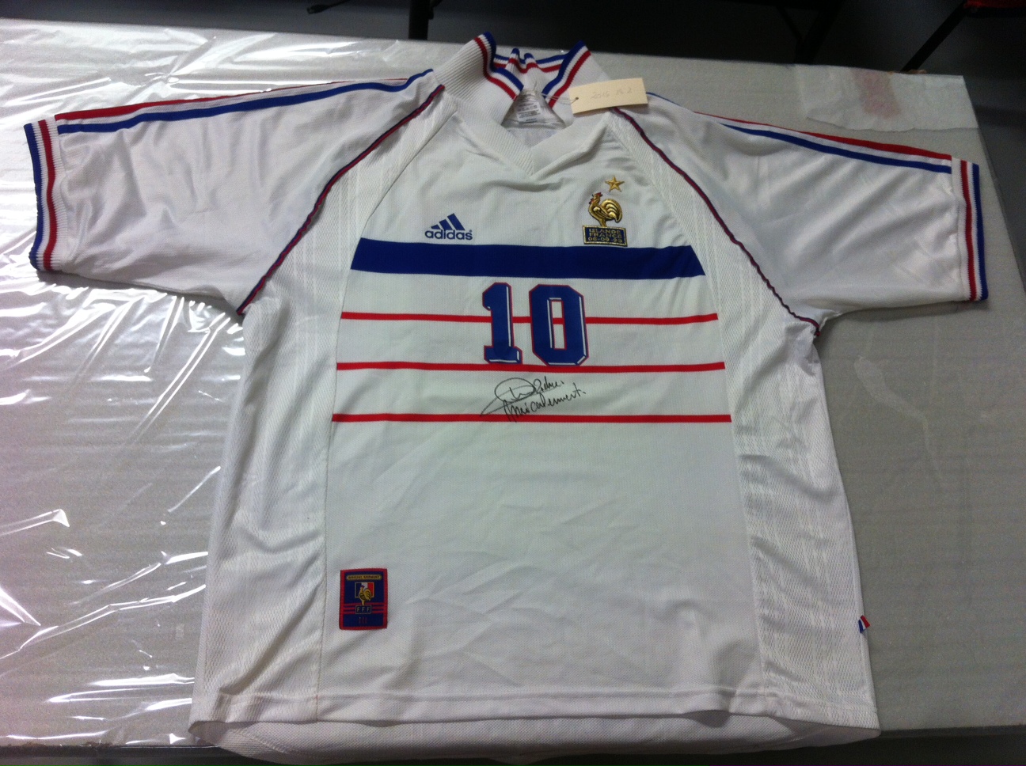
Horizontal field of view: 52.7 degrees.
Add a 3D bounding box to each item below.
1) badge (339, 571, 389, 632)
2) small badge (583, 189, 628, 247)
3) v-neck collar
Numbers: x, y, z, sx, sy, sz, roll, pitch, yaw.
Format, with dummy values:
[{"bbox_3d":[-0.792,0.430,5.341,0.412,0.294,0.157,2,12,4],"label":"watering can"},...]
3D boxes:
[{"bbox_3d":[-0.138,0.200,0.959,0.044,0.004,0.057,-1,64,-7],"label":"badge"},{"bbox_3d":[0.103,-0.186,1.173,0.049,0.005,0.073,2,64,-6],"label":"small badge"},{"bbox_3d":[0.015,-0.321,1.204,0.211,0.060,0.163,1,64,-6],"label":"v-neck collar"}]

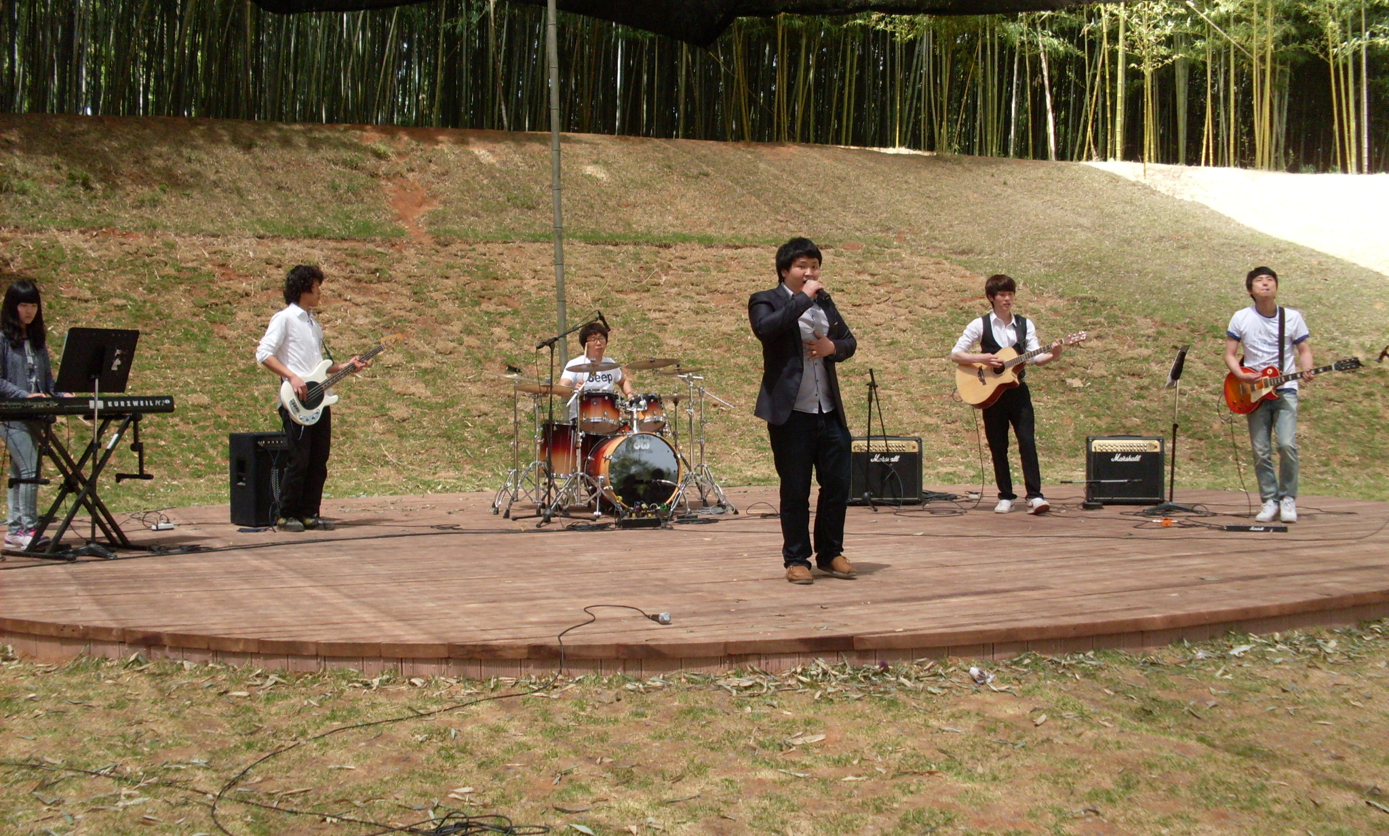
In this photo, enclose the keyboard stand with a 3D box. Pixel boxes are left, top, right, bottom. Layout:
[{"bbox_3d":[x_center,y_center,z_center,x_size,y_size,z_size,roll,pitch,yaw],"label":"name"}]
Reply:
[{"bbox_3d":[-3.608,0.379,8.933,0.520,0.800,0.640,1,3,27],"label":"keyboard stand"}]

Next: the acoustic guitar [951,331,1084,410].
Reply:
[{"bbox_3d":[2.364,-0.407,11.000,1.020,0.390,0.120,-24,-29,25],"label":"acoustic guitar"}]

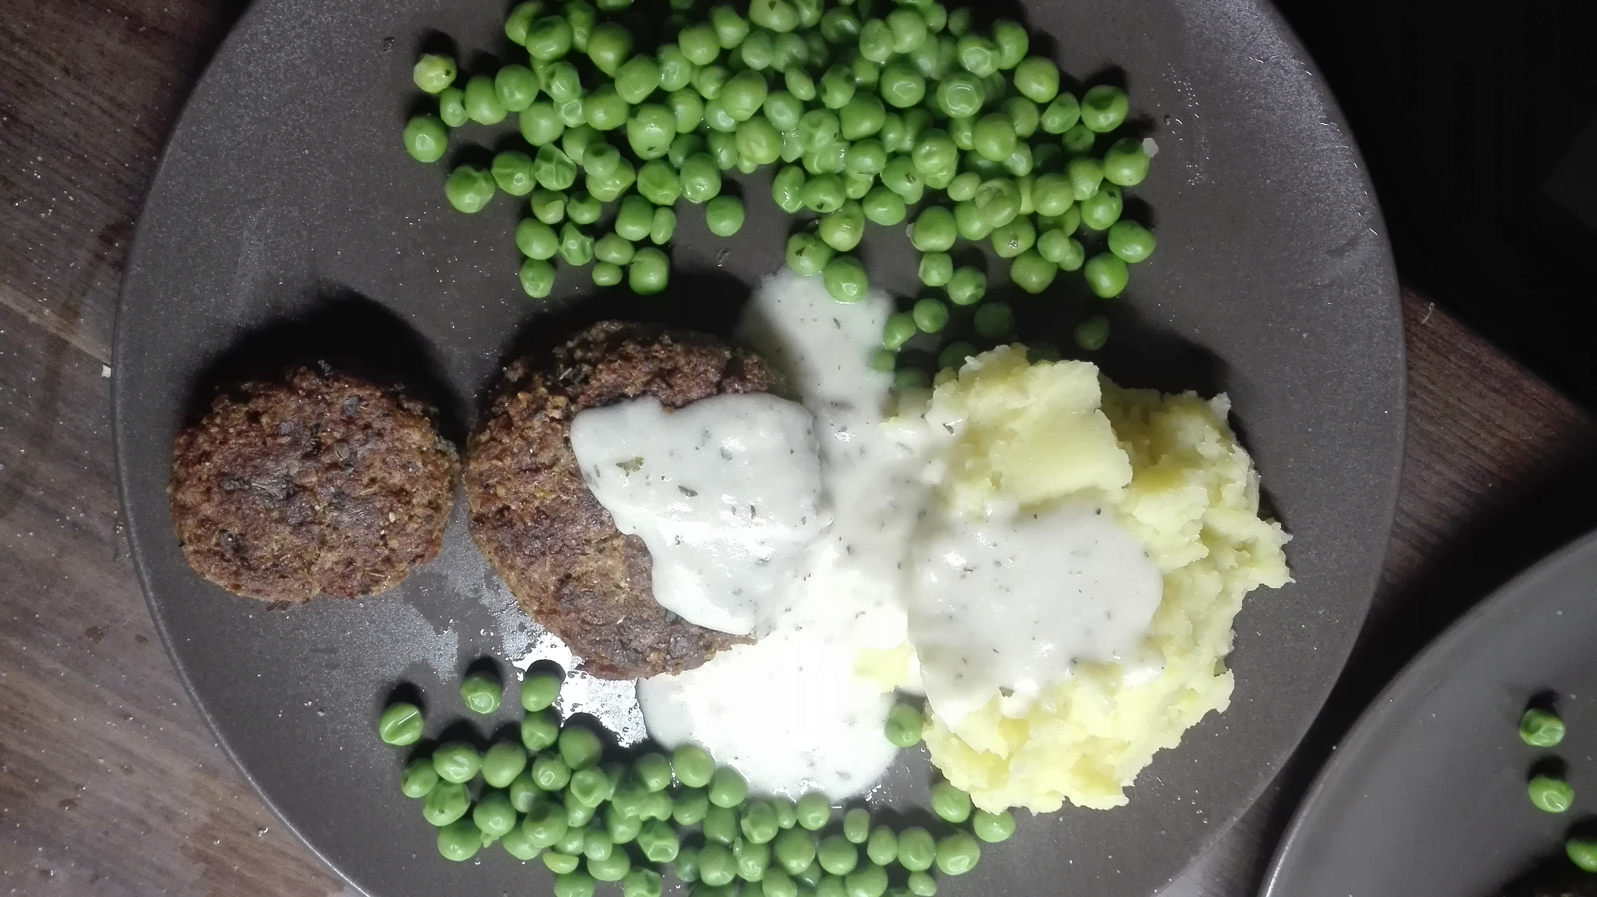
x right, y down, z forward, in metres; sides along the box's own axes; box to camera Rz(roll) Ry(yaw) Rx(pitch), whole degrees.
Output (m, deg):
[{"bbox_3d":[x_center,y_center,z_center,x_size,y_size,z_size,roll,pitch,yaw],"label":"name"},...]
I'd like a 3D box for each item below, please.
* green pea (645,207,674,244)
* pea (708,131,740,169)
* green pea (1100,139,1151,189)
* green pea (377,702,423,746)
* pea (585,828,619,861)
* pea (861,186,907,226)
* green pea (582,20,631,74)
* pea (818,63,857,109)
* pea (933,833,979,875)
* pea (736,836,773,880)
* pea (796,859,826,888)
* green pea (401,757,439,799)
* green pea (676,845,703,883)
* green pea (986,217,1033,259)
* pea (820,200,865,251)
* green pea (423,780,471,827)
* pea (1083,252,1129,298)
[{"bbox_3d":[-0.027,-0.045,0.230,0.005,0.006,0.008,11,101,-4],"label":"green pea"},{"bbox_3d":[-0.014,-0.058,0.223,0.007,0.007,0.008,0,101,-1],"label":"pea"},{"bbox_3d":[0.065,-0.057,0.226,0.009,0.009,0.010,0,101,-1],"label":"green pea"},{"bbox_3d":[-0.086,0.060,0.248,0.010,0.009,0.009,0,102,-2],"label":"green pea"},{"bbox_3d":[-0.045,0.090,0.259,0.007,0.007,0.007,0,101,-2],"label":"pea"},{"bbox_3d":[0.019,-0.054,0.254,0.010,0.009,0.009,0,82,0],"label":"pea"},{"bbox_3d":[-0.036,-0.075,0.215,0.009,0.009,0.010,0,102,-2],"label":"green pea"},{"bbox_3d":[0.008,-0.070,0.220,0.007,0.008,0.009,0,101,-1],"label":"pea"},{"bbox_3d":[0.035,0.090,0.255,0.010,0.010,0.010,0,101,-1],"label":"pea"},{"bbox_3d":[-0.010,0.092,0.257,0.008,0.009,0.010,0,102,-2],"label":"pea"},{"bbox_3d":[0.002,0.096,0.259,0.008,0.008,0.008,0,102,-2],"label":"pea"},{"bbox_3d":[-0.086,0.075,0.259,0.009,0.009,0.009,0,101,-2],"label":"green pea"},{"bbox_3d":[-0.024,0.094,0.259,0.007,0.008,0.008,0,102,-2],"label":"green pea"},{"bbox_3d":[0.042,-0.042,0.230,0.009,0.009,0.009,0,102,-2],"label":"green pea"},{"bbox_3d":[0.009,-0.046,0.236,0.009,0.010,0.010,0,101,-2],"label":"pea"},{"bbox_3d":[-0.076,0.077,0.248,0.010,0.010,0.010,0,101,-1],"label":"green pea"},{"bbox_3d":[0.063,-0.035,0.233,0.009,0.009,0.009,0,102,-2],"label":"pea"}]

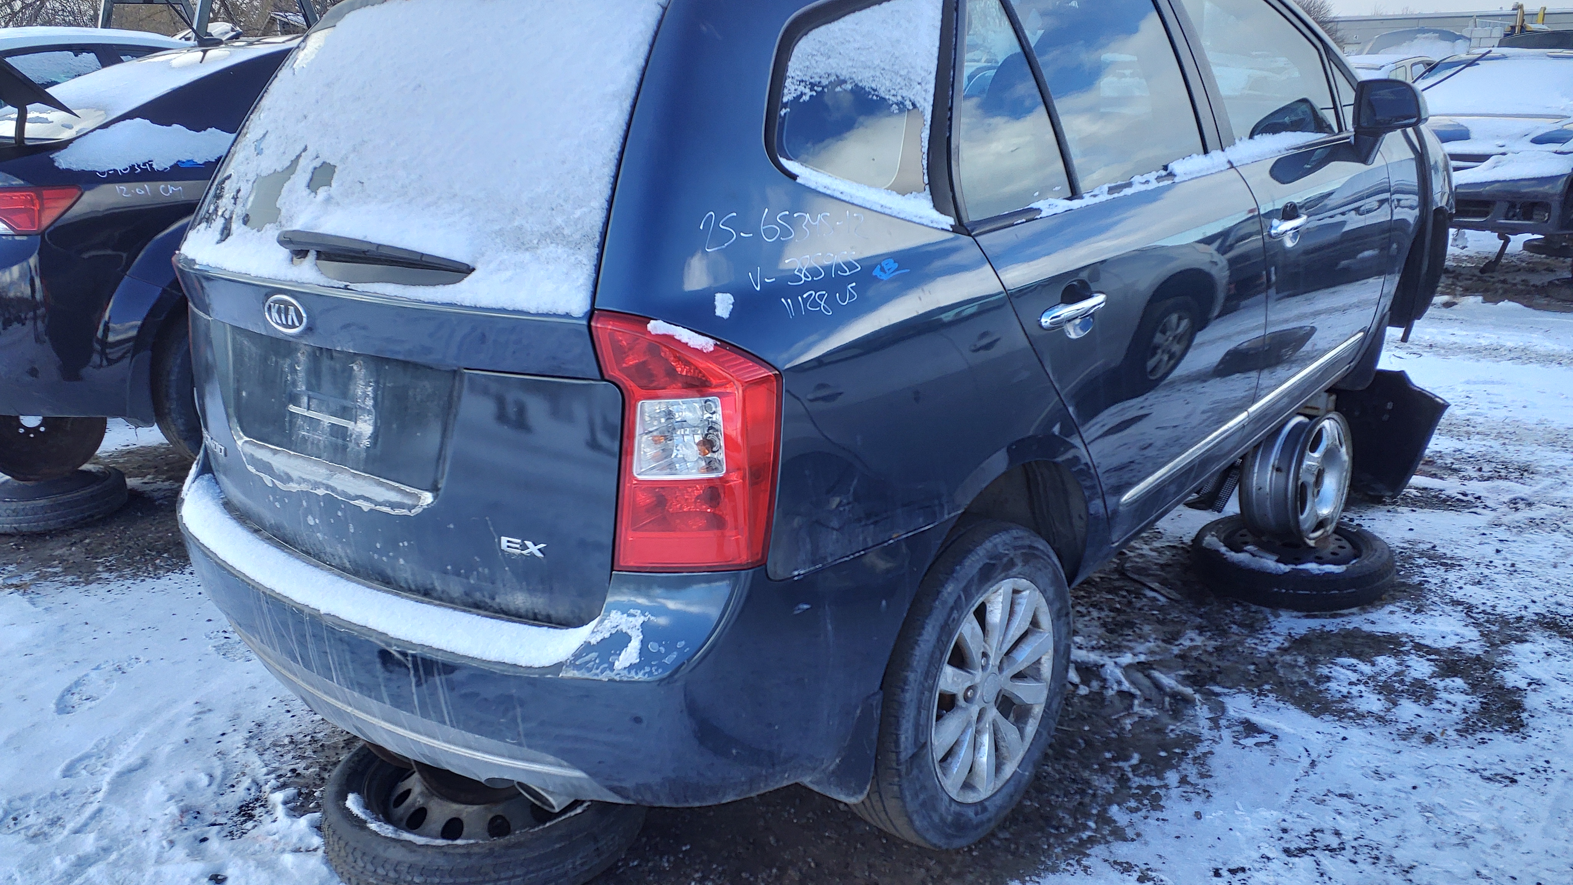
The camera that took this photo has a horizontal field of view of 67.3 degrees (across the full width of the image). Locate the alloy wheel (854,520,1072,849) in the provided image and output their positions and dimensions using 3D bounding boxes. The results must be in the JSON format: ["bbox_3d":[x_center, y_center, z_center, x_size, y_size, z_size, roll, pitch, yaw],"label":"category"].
[{"bbox_3d":[0.329,0.461,2.330,0.204,0.654,0.654,12,24,41],"label":"alloy wheel"}]

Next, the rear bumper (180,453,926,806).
[{"bbox_3d":[-0.650,0.279,2.356,1.770,0.450,0.670,12,24,39],"label":"rear bumper"}]

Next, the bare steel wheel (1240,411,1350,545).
[{"bbox_3d":[1.545,0.099,3.579,0.408,0.408,0.175,-17,20,-42],"label":"bare steel wheel"}]

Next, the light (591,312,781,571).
[{"bbox_3d":[-0.140,0.009,1.672,0.210,0.395,0.210,12,24,39],"label":"light"}]

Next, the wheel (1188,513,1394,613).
[{"bbox_3d":[1.546,0.357,3.623,0.570,0.125,0.570,-2,16,1],"label":"wheel"}]

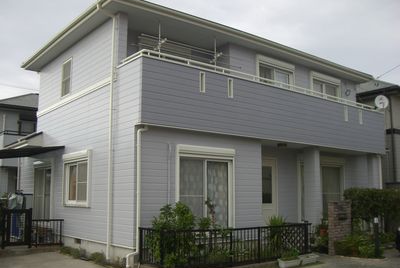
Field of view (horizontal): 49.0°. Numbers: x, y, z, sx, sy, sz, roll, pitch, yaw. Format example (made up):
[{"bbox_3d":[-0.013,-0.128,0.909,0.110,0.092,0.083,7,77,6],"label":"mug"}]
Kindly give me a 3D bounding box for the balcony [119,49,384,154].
[{"bbox_3d":[2.301,-0.479,13.042,10.000,1.680,1.200,7,-12,-38],"label":"balcony"}]

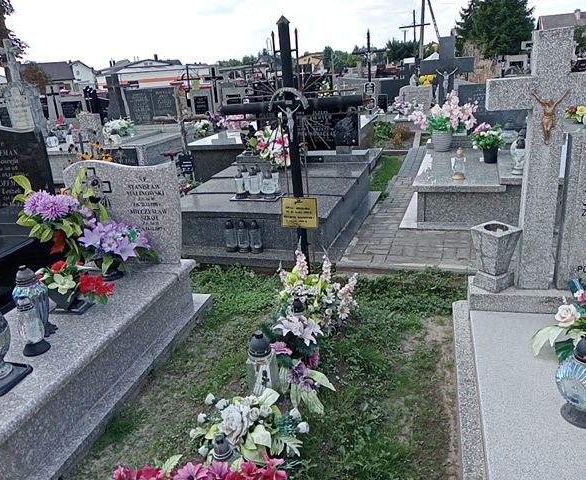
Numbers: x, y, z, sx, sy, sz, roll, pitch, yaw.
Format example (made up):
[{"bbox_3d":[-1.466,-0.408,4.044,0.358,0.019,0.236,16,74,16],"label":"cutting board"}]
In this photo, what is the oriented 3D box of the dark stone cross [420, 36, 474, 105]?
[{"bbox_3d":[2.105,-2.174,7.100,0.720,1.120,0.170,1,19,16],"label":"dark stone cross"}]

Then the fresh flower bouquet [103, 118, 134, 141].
[{"bbox_3d":[-2.882,-1.836,8.600,0.500,0.360,0.420,1,19,16],"label":"fresh flower bouquet"}]

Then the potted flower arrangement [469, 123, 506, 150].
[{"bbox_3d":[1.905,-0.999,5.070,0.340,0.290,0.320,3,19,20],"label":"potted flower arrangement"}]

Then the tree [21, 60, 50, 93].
[{"bbox_3d":[-15.917,-9.859,32.000,1.750,2.400,1.700,1,19,16],"label":"tree"}]

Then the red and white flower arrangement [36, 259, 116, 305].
[{"bbox_3d":[-1.050,0.210,2.500,0.340,0.230,0.270,-2,18,6],"label":"red and white flower arrangement"}]

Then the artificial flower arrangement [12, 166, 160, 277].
[{"bbox_3d":[-1.138,-0.102,2.840,0.740,0.520,0.420,-1,18,8],"label":"artificial flower arrangement"}]

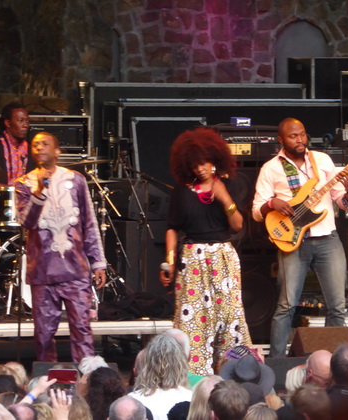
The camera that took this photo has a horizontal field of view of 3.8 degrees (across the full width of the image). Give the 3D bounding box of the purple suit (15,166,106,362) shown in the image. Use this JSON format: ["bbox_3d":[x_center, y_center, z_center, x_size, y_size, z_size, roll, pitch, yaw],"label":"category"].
[{"bbox_3d":[-0.765,0.414,35.100,0.620,1.410,0.400,0,3,-5],"label":"purple suit"}]

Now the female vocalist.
[{"bbox_3d":[0.216,0.326,34.600,0.610,1.760,0.440,0,3,0],"label":"female vocalist"}]

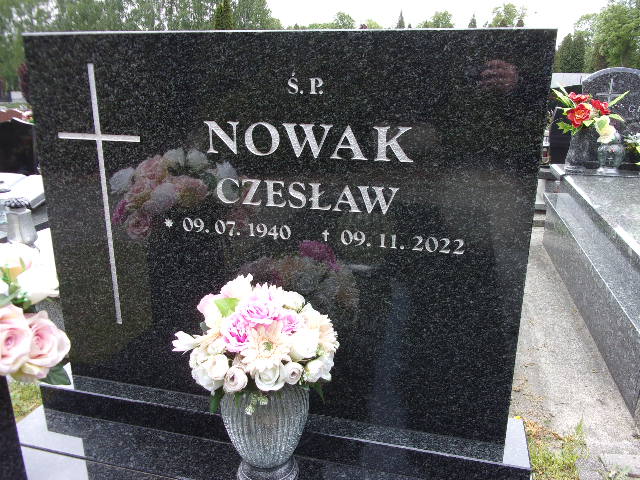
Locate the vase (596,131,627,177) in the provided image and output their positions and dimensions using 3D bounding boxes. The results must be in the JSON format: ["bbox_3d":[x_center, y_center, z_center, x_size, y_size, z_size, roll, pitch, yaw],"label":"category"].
[{"bbox_3d":[1.748,-0.513,3.104,0.165,0.255,0.165,5,18,13],"label":"vase"}]

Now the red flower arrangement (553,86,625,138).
[{"bbox_3d":[1.581,-0.736,3.025,0.410,0.320,0.330,5,18,13],"label":"red flower arrangement"}]

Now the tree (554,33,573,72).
[{"bbox_3d":[17.358,-12.699,36.830,1.400,4.600,1.400,5,18,13],"label":"tree"}]

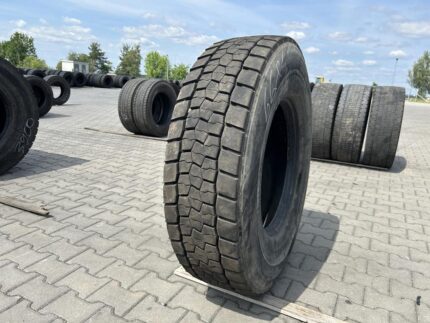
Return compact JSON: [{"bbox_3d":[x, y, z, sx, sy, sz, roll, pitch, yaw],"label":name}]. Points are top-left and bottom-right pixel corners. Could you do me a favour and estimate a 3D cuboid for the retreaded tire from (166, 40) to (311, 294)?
[{"bbox_3d":[0.180,0.018,1.377,0.295,1.020,1.020,6,13,26],"label":"retreaded tire"}]

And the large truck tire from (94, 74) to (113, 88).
[{"bbox_3d":[-8.771,-6.469,26.200,0.360,1.030,1.030,9,14,26],"label":"large truck tire"}]

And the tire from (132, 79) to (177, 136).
[{"bbox_3d":[-1.050,-0.947,5.795,0.300,1.010,1.010,9,14,24],"label":"tire"}]

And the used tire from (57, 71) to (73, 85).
[{"bbox_3d":[-11.104,-6.147,24.200,0.330,1.030,1.030,9,14,26],"label":"used tire"}]

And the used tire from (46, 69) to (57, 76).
[{"bbox_3d":[-12.585,-6.498,25.000,0.330,1.030,1.030,9,14,26],"label":"used tire"}]

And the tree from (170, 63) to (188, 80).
[{"bbox_3d":[-5.787,-14.472,54.212,3.690,3.937,3.690,2,14,-7],"label":"tree"}]

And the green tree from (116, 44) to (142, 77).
[{"bbox_3d":[-14.013,-15.882,52.971,4.261,6.245,4.261,0,14,-15],"label":"green tree"}]

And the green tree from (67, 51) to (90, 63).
[{"bbox_3d":[-23.260,-16.267,55.075,4.431,4.881,4.431,-2,15,-22],"label":"green tree"}]

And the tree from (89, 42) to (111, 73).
[{"bbox_3d":[-18.054,-15.296,50.087,3.874,5.956,3.874,-1,14,-19],"label":"tree"}]

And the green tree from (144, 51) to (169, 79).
[{"bbox_3d":[-9.955,-16.371,55.000,3.900,5.000,3.800,3,12,0],"label":"green tree"}]

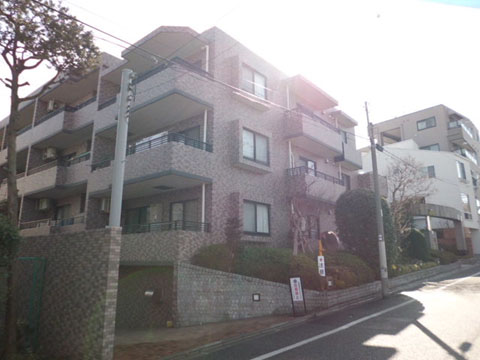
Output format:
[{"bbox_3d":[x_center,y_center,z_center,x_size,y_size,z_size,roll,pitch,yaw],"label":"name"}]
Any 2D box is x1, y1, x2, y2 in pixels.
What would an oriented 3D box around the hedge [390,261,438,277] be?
[{"bbox_3d":[11.421,5.724,23.377,0.800,0.600,8.200,-11,-17,43],"label":"hedge"}]

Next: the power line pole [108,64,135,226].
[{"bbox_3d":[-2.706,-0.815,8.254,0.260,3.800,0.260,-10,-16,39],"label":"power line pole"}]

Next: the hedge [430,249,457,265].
[{"bbox_3d":[13.269,5.008,23.506,2.200,0.950,1.000,12,-17,-43],"label":"hedge"}]

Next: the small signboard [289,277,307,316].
[{"bbox_3d":[2.170,4.278,13.337,0.460,1.380,0.060,7,-22,-30],"label":"small signboard"}]

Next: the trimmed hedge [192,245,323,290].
[{"bbox_3d":[0.920,3.313,13.538,5.900,1.500,1.300,11,-16,-42],"label":"trimmed hedge"}]

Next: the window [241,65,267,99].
[{"bbox_3d":[0.668,-4.141,15.481,0.150,1.280,1.710,-10,-16,39],"label":"window"}]

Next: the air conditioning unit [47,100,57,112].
[{"bbox_3d":[-11.055,-4.422,21.484,0.320,0.600,0.780,-10,-16,39],"label":"air conditioning unit"}]

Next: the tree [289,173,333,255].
[{"bbox_3d":[2.763,1.389,14.203,1.400,3.300,1.500,0,-12,0],"label":"tree"}]

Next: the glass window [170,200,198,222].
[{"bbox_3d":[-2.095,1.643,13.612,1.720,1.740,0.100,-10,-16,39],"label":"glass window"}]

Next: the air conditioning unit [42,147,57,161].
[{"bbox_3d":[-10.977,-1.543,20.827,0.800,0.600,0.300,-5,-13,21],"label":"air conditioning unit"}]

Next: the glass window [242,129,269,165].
[{"bbox_3d":[0.700,-1.322,14.698,0.100,1.220,1.680,-10,-16,39],"label":"glass window"}]

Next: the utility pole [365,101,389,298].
[{"bbox_3d":[5.385,0.566,14.257,0.300,7.900,0.300,-10,-16,39],"label":"utility pole"}]

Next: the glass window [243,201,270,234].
[{"bbox_3d":[0.692,1.520,14.285,0.150,1.280,1.710,-10,-16,39],"label":"glass window"}]

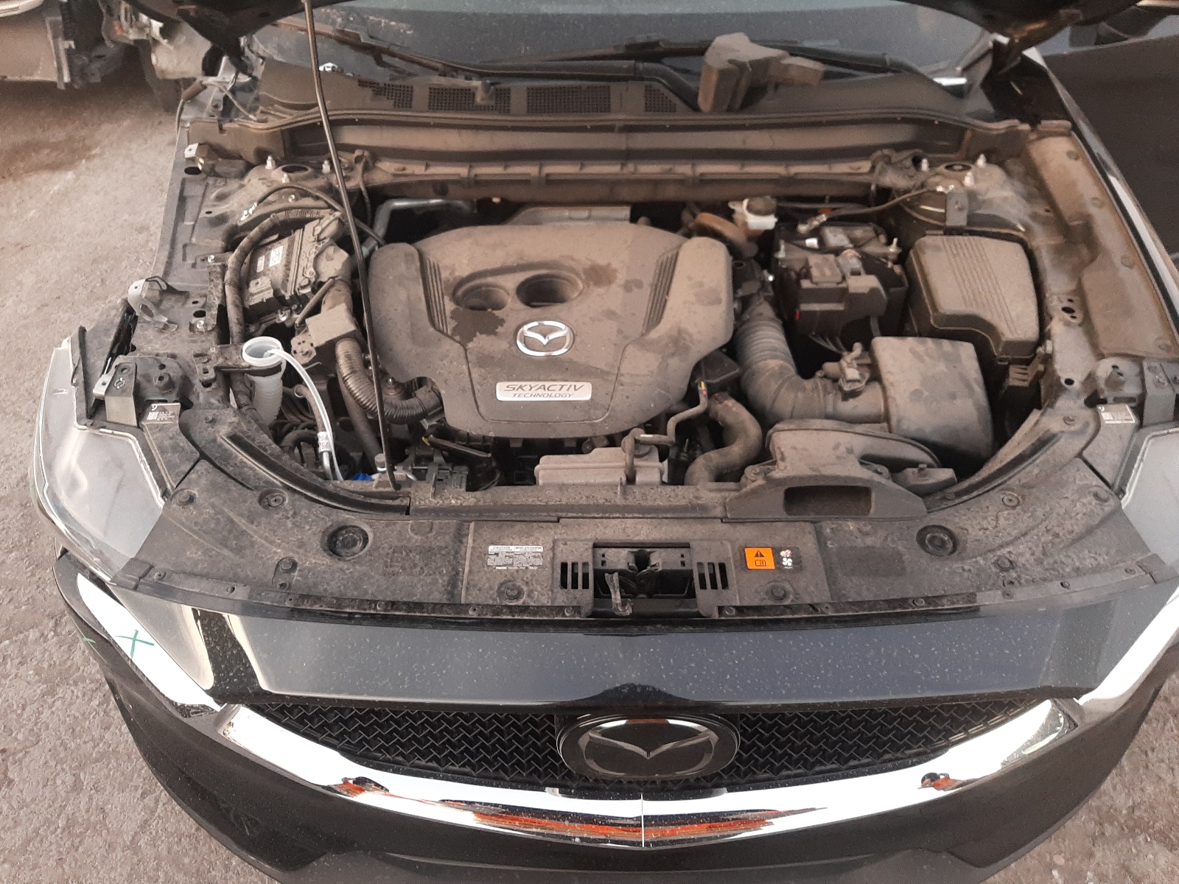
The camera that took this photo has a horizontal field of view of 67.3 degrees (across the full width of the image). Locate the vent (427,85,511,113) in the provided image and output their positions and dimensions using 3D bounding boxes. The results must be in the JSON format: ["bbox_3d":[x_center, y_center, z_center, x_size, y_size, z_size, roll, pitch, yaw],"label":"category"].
[{"bbox_3d":[-0.213,-0.608,1.570,0.146,0.010,0.055,0,72,0],"label":"vent"}]

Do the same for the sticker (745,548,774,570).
[{"bbox_3d":[0.189,0.130,0.983,0.031,0.002,0.028,0,48,0],"label":"sticker"}]

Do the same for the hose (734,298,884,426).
[{"bbox_3d":[0.325,-0.134,1.365,0.190,0.105,0.285,0,45,0],"label":"hose"}]

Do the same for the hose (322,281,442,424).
[{"bbox_3d":[-0.330,-0.152,1.411,0.200,0.100,0.260,0,45,0],"label":"hose"}]

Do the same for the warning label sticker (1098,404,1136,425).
[{"bbox_3d":[0.667,-0.034,1.120,0.036,0.002,0.030,0,54,0],"label":"warning label sticker"}]

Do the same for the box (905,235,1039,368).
[{"bbox_3d":[0.588,-0.204,1.377,0.173,0.108,0.230,0,53,0],"label":"box"}]

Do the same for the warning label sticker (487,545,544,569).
[{"bbox_3d":[-0.083,0.129,0.985,0.061,0.002,0.031,0,48,0],"label":"warning label sticker"}]

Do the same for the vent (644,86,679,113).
[{"bbox_3d":[0.128,-0.608,1.570,0.060,0.010,0.057,0,72,0],"label":"vent"}]

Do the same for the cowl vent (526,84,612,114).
[{"bbox_3d":[-0.036,-0.608,1.570,0.149,0.010,0.057,0,72,0],"label":"cowl vent"}]

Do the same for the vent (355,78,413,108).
[{"bbox_3d":[-0.369,-0.630,1.600,0.101,0.010,0.059,0,72,0],"label":"vent"}]

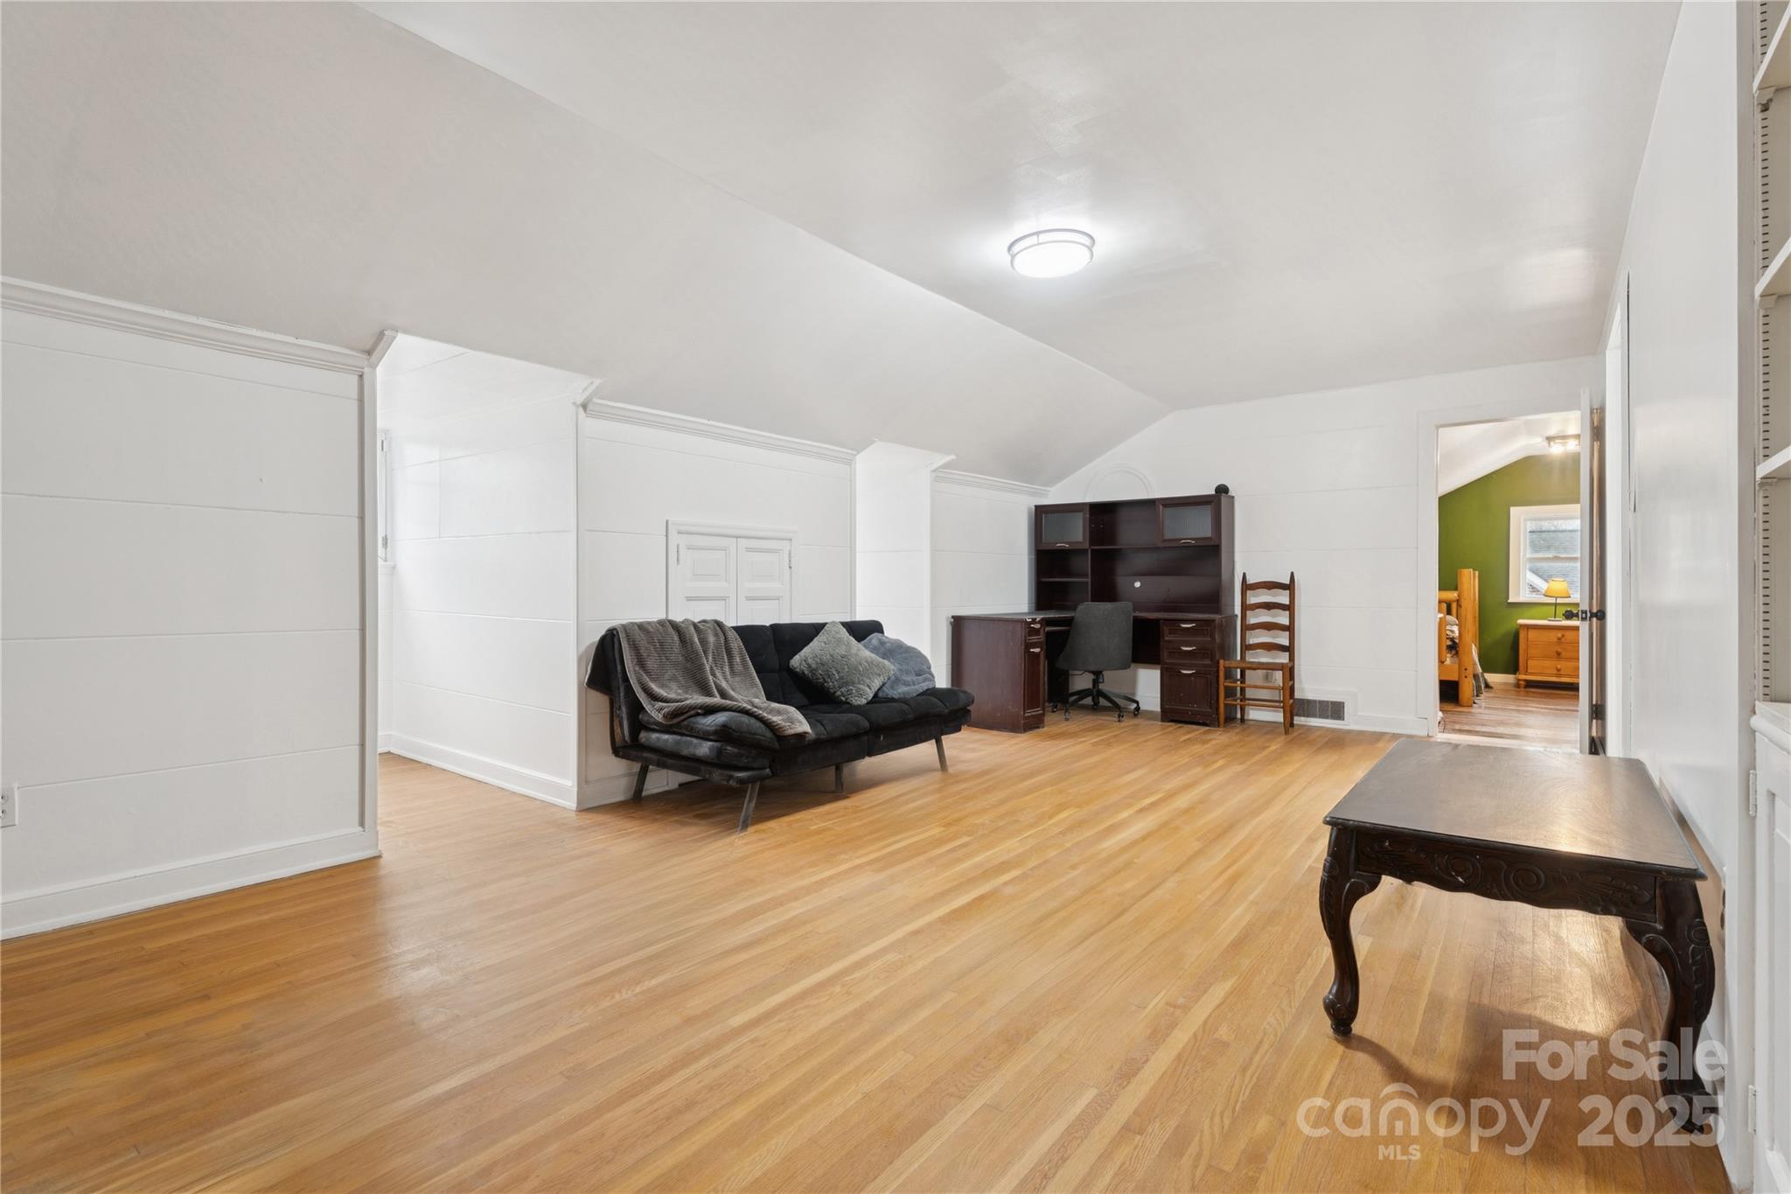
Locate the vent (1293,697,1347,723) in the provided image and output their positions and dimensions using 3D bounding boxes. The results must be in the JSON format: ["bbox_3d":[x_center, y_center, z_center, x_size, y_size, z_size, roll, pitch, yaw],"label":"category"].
[{"bbox_3d":[2.989,0.802,5.994,0.355,0.145,0.025,0,0,38],"label":"vent"}]

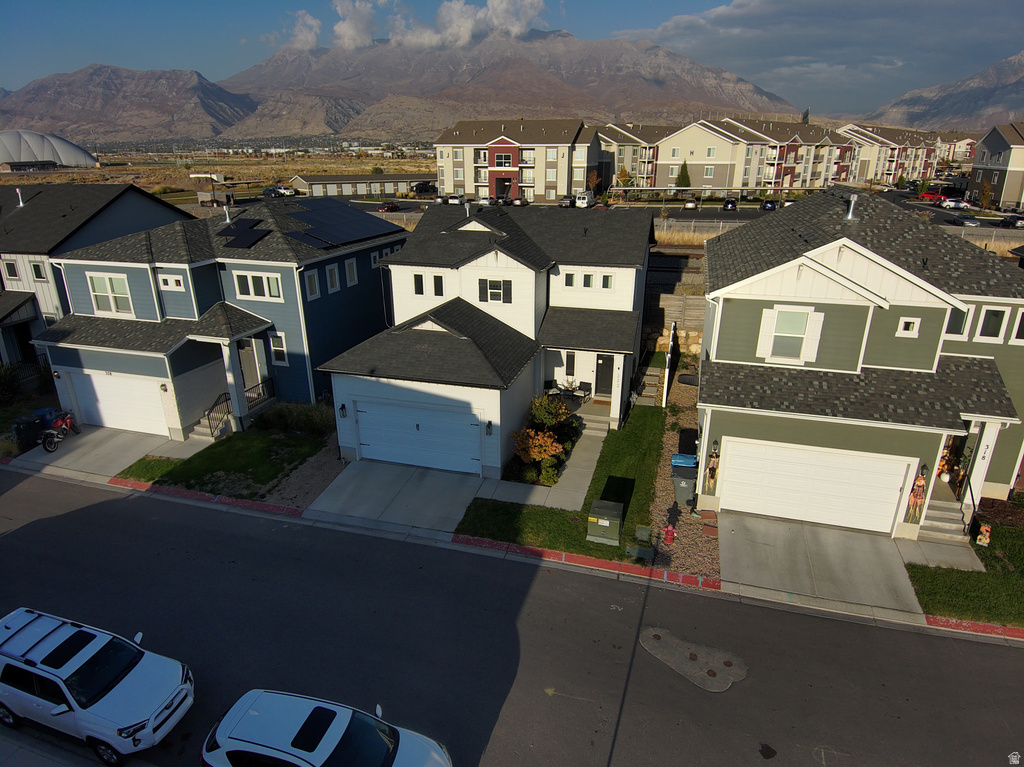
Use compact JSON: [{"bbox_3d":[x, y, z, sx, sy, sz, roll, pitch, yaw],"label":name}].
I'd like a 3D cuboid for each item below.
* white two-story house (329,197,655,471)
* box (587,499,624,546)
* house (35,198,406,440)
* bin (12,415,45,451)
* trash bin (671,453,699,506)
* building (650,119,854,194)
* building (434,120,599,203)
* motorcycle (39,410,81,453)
[{"bbox_3d":[0.192,-3.144,27.672,10.800,8.500,15.800,6,21,15],"label":"white two-story house"},{"bbox_3d":[2.864,4.269,19.024,0.980,1.000,0.800,6,21,15],"label":"box"},{"bbox_3d":[-12.727,-4.464,30.782,9.900,8.700,16.100,6,21,15],"label":"house"},{"bbox_3d":[-18.899,1.912,24.602,0.820,1.120,0.680,6,21,15],"label":"bin"},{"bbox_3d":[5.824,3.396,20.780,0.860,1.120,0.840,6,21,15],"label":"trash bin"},{"bbox_3d":[49.888,-44.153,121.497,54.000,13.200,20.200,-18,27,-40],"label":"building"},{"bbox_3d":[1.932,-40.285,112.126,27.800,13.000,20.200,6,21,15],"label":"building"},{"bbox_3d":[-18.042,1.864,24.882,0.780,1.130,2.050,1,21,3],"label":"motorcycle"}]

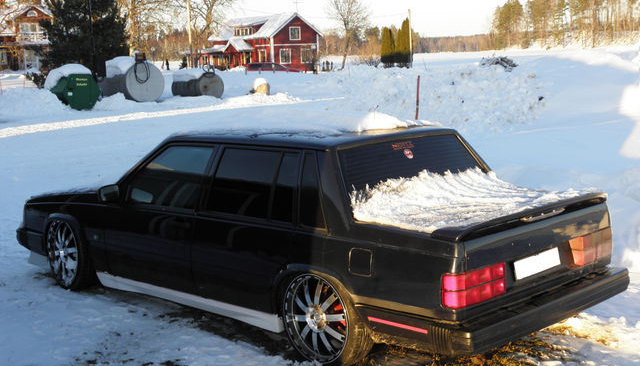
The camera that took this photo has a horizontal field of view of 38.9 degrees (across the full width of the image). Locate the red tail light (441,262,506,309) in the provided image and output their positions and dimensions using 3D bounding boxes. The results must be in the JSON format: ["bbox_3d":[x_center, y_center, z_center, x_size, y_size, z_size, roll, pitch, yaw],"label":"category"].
[{"bbox_3d":[0.824,0.539,4.870,0.130,0.180,0.470,7,11,42],"label":"red tail light"}]

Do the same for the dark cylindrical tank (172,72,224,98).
[{"bbox_3d":[-5.028,-3.982,37.260,1.100,1.100,2.400,-7,10,-36],"label":"dark cylindrical tank"}]

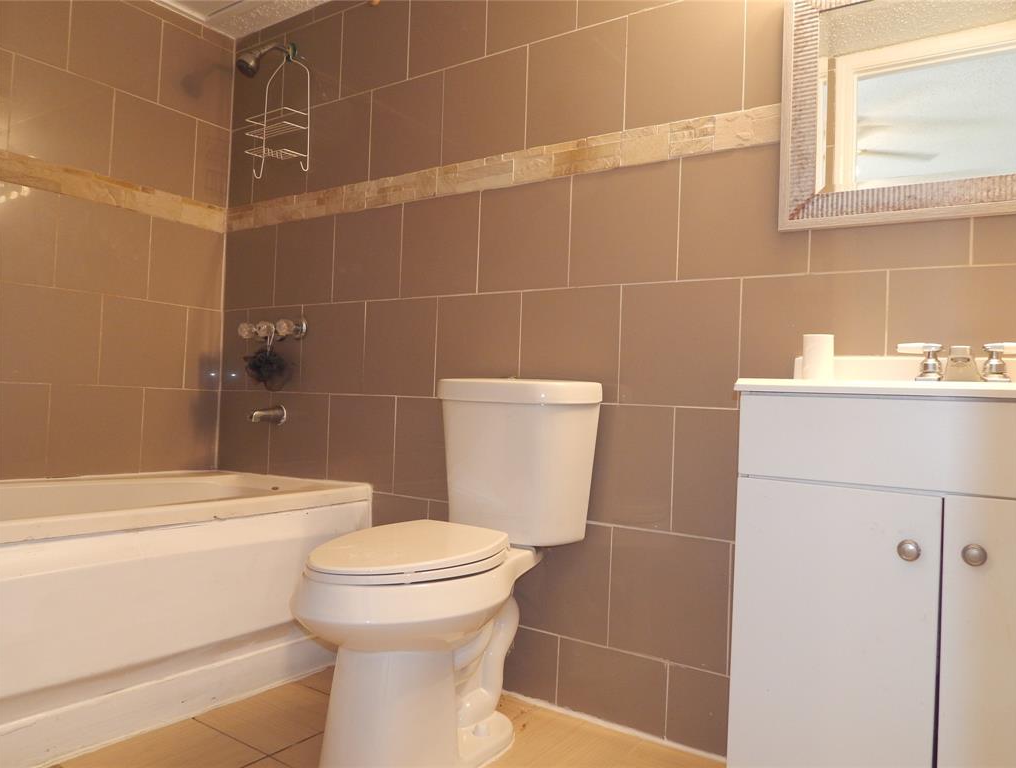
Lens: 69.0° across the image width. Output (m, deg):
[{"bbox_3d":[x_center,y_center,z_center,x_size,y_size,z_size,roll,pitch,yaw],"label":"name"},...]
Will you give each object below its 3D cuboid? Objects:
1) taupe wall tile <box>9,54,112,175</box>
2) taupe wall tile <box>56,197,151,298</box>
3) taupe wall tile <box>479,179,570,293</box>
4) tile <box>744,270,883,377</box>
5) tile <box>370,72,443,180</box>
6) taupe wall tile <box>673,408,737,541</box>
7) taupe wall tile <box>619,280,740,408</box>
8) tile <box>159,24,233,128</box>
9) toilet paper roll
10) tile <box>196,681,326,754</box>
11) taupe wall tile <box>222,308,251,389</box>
[{"bbox_3d":[-1.403,-0.838,2.333,0.010,0.292,0.299,1,-2,34],"label":"taupe wall tile"},{"bbox_3d":[-1.342,-0.445,2.463,0.012,0.297,0.300,1,-1,35],"label":"taupe wall tile"},{"bbox_3d":[0.045,-0.405,2.059,0.300,0.297,0.012,1,-1,35],"label":"taupe wall tile"},{"bbox_3d":[0.662,-0.091,1.621,0.300,0.300,0.010,1,-1,34],"label":"tile"},{"bbox_3d":[-0.318,-0.806,2.326,0.300,0.295,0.012,1,-1,35],"label":"tile"},{"bbox_3d":[0.523,0.208,1.694,0.299,0.300,0.010,1,-2,34],"label":"taupe wall tile"},{"bbox_3d":[0.413,-0.096,1.793,0.300,0.300,0.012,1,-1,35],"label":"taupe wall tile"},{"bbox_3d":[-1.143,-1.127,2.726,0.010,0.296,0.284,1,-1,36],"label":"tile"},{"bbox_3d":[0.613,-0.047,1.462,0.060,0.100,0.060,1,-1,35],"label":"toilet paper roll"},{"bbox_3d":[-0.557,0.821,1.824,0.298,0.010,0.300,1,-1,34],"label":"tile"},{"bbox_3d":[-1.026,-0.126,2.782,0.155,0.300,0.012,1,-1,35],"label":"taupe wall tile"}]

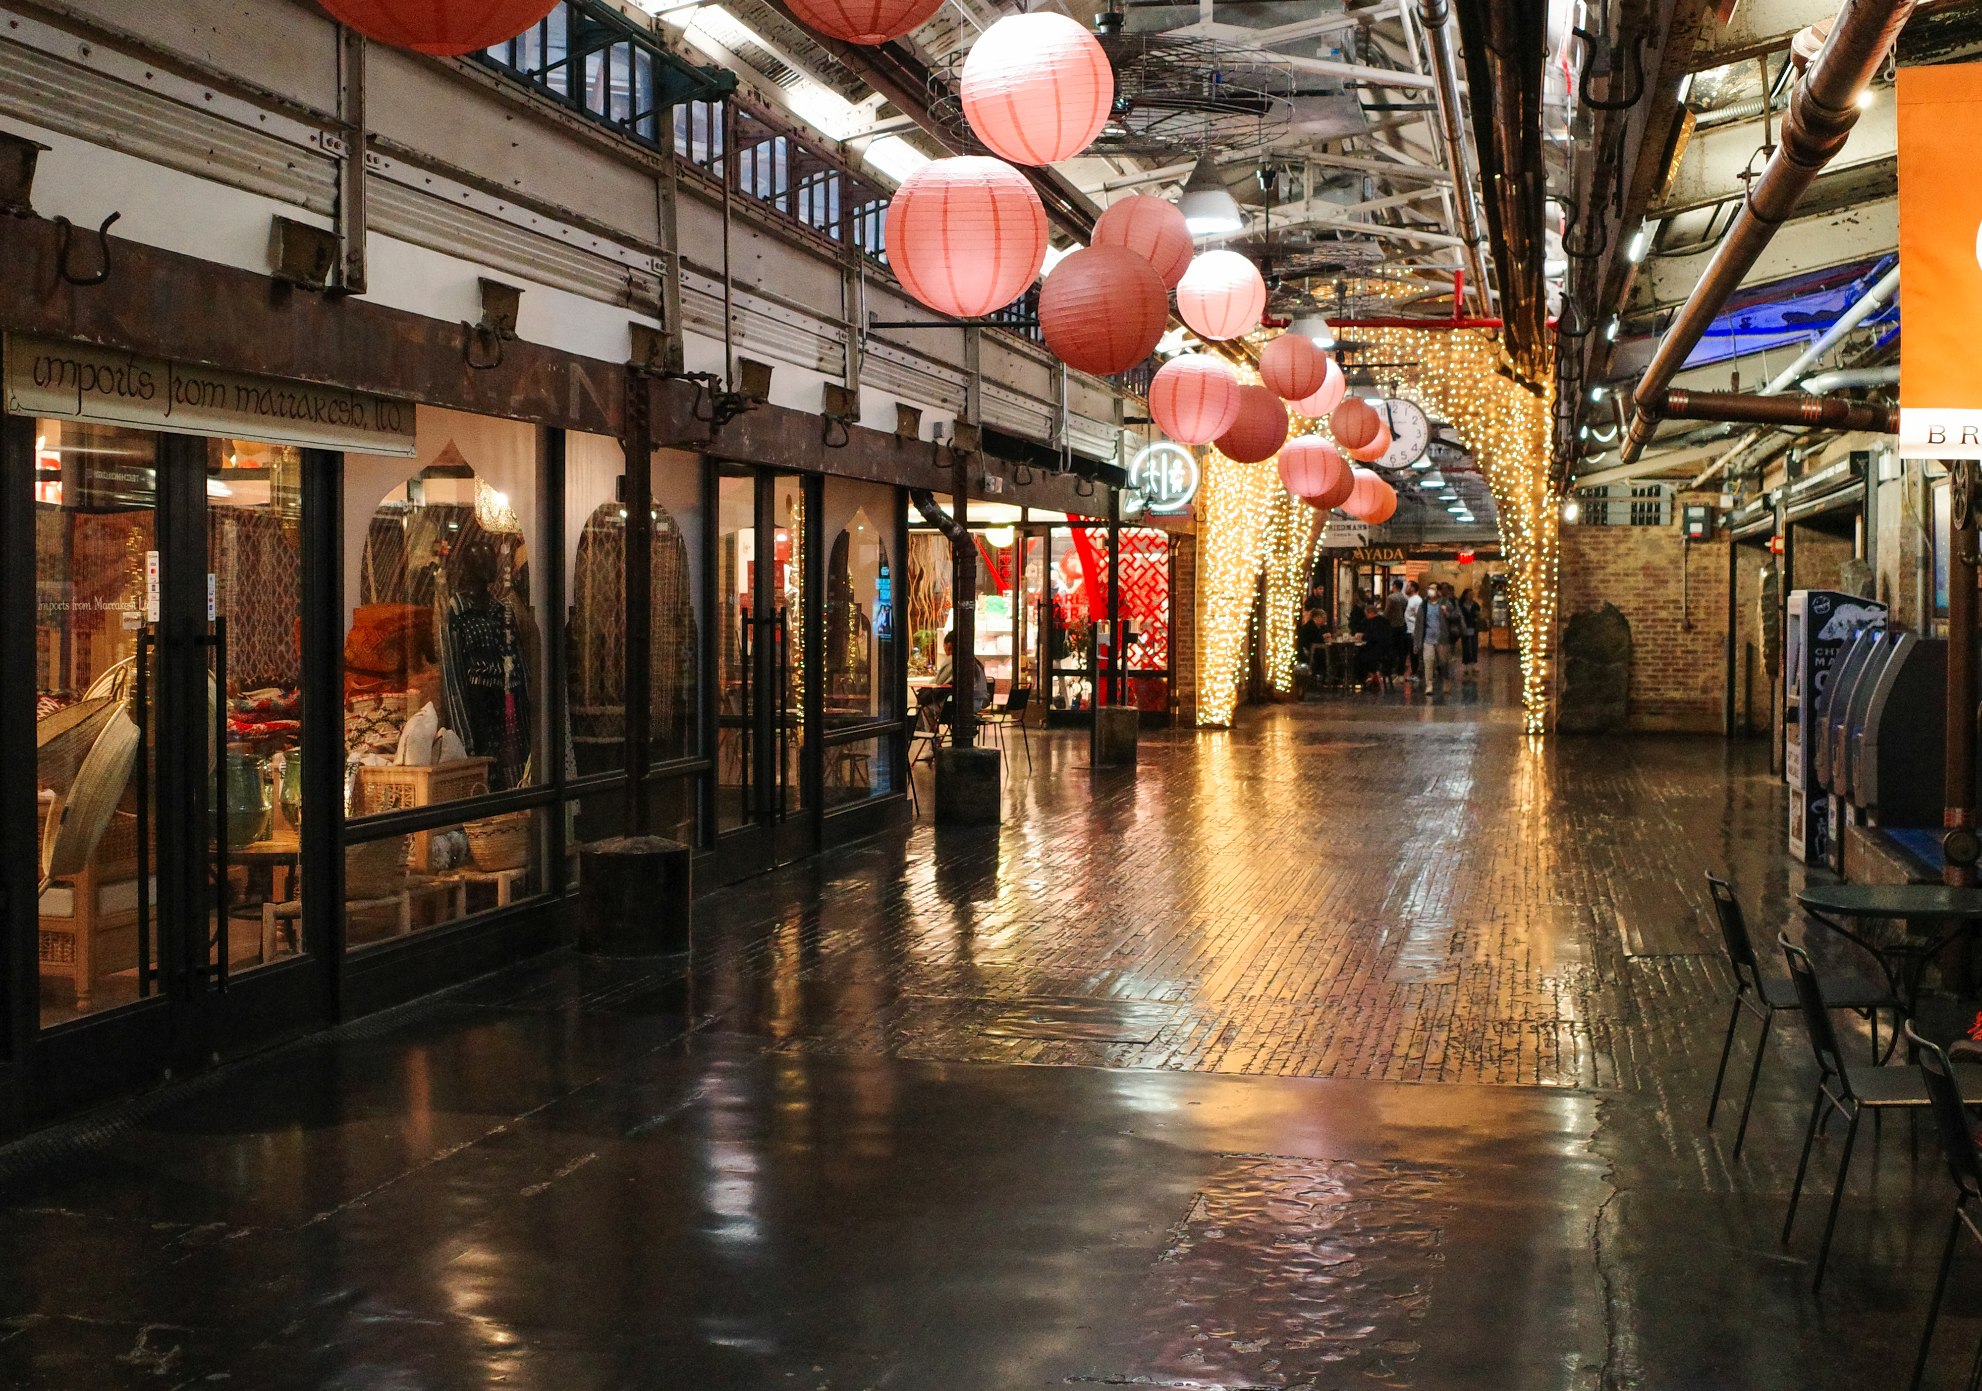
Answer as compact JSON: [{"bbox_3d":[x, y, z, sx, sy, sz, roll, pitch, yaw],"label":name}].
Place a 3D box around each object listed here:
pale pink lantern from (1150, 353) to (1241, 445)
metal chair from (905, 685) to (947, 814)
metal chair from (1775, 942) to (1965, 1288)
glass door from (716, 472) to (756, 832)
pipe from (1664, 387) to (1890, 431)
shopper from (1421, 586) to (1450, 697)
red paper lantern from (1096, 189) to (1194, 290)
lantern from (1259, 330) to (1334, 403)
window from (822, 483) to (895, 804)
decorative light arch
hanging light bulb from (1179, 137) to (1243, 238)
[{"bbox_3d":[1.340,-1.928,15.100,0.600,0.588,0.600,1,3,13],"label":"pale pink lantern"},{"bbox_3d":[-0.562,0.450,17.071,0.500,0.840,0.460,1,3,13],"label":"metal chair"},{"bbox_3d":[2.230,1.010,5.600,0.510,0.790,0.430,1,3,9],"label":"metal chair"},{"bbox_3d":[-1.480,-0.247,13.271,0.080,2.058,0.815,1,3,13],"label":"glass door"},{"bbox_3d":[3.289,-1.182,9.600,0.998,0.120,0.120,7,5,18],"label":"pipe"},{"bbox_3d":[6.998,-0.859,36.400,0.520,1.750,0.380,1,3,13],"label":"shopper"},{"bbox_3d":[0.889,-2.658,13.500,0.600,0.588,0.600,1,3,13],"label":"red paper lantern"},{"bbox_3d":[2.700,-2.916,20.586,0.600,0.588,0.600,1,3,13],"label":"lantern"},{"bbox_3d":[-0.923,-0.379,15.716,0.100,2.100,1.803,1,3,13],"label":"window"},{"bbox_3d":[4.472,-1.928,27.194,4.215,4.709,0.700,1,3,13],"label":"decorative light arch"},{"bbox_3d":[1.411,-3.287,14.940,0.450,0.601,0.450,1,3,13],"label":"hanging light bulb"}]

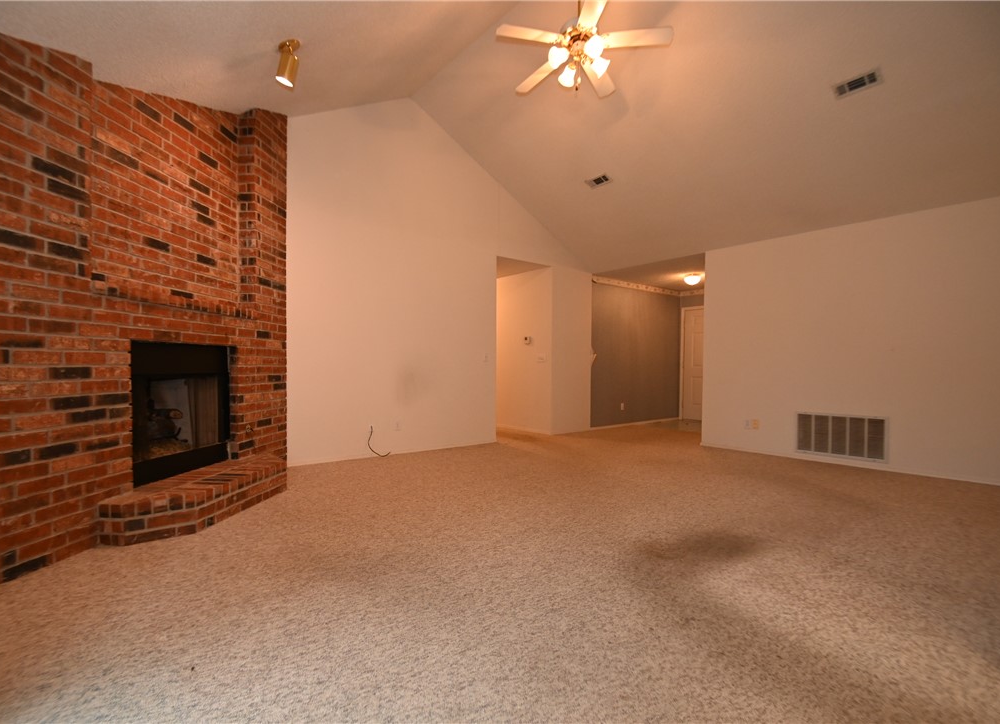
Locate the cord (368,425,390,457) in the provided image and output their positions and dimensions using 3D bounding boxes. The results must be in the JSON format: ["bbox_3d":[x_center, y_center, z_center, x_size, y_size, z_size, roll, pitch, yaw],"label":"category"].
[{"bbox_3d":[-1.305,0.852,4.880,0.250,0.335,0.080,0,0,-40],"label":"cord"}]

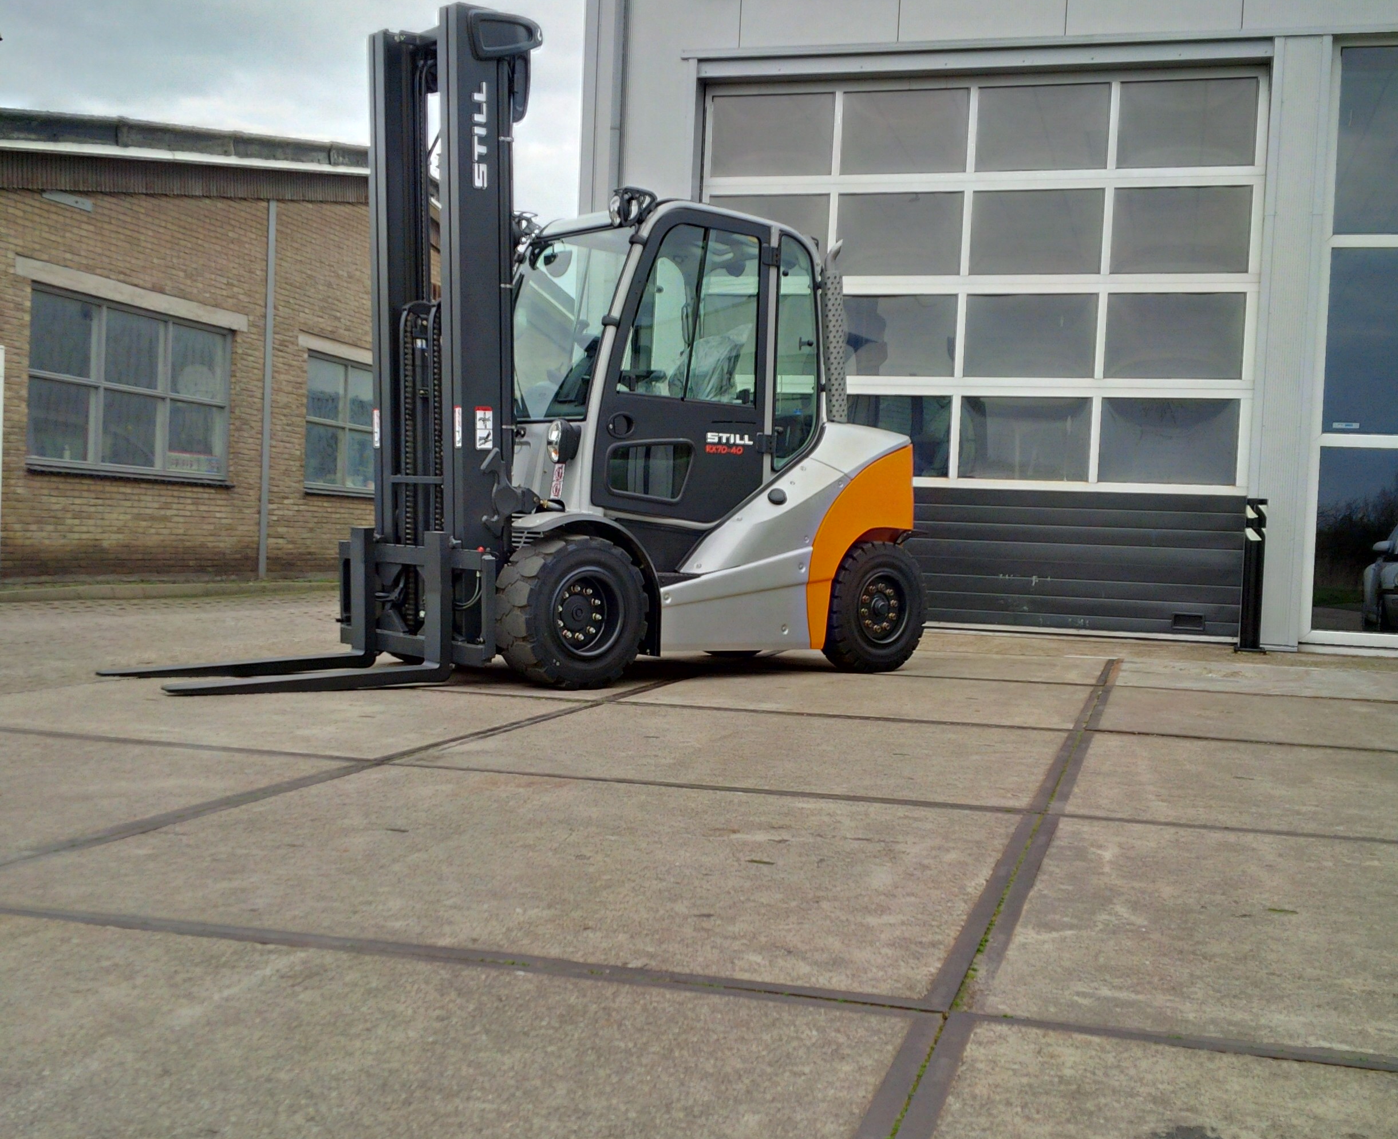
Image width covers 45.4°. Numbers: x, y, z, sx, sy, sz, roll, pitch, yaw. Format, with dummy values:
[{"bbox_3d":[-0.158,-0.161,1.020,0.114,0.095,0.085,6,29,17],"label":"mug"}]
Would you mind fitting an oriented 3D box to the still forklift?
[{"bbox_3d":[-0.677,-0.978,8.161,4.250,2.980,1.360,1,2,-40],"label":"still forklift"}]

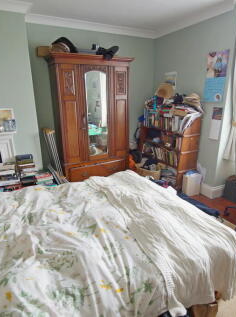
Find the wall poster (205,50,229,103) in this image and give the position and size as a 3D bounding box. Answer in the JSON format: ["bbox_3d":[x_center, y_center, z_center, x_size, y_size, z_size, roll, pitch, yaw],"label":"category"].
[{"bbox_3d":[1.282,-1.073,2.619,0.012,0.645,0.320,-9,18,-25],"label":"wall poster"}]

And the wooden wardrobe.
[{"bbox_3d":[-0.381,-0.477,3.161,1.200,1.980,0.540,-9,18,-25],"label":"wooden wardrobe"}]

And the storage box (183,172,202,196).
[{"bbox_3d":[1.110,0.381,3.022,0.200,0.350,0.190,-9,18,-25],"label":"storage box"}]

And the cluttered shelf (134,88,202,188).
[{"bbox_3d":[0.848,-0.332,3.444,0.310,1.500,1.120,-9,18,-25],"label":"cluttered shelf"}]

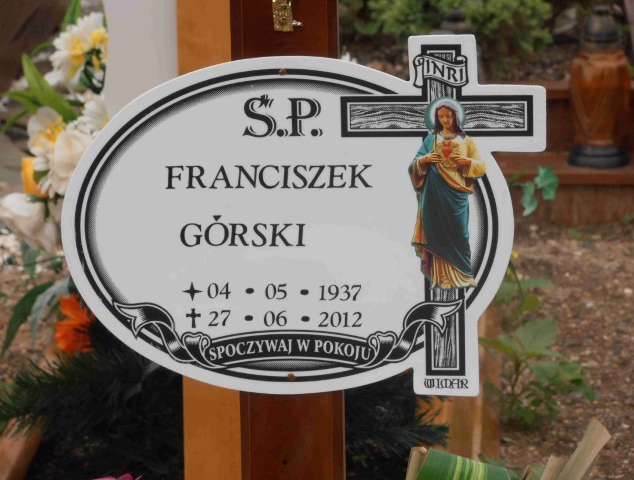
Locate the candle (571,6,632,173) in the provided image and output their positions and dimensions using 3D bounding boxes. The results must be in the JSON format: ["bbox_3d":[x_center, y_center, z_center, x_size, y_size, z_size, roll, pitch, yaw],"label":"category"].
[{"bbox_3d":[0.508,-0.279,6.570,0.110,0.285,0.110,0,13,0],"label":"candle"}]

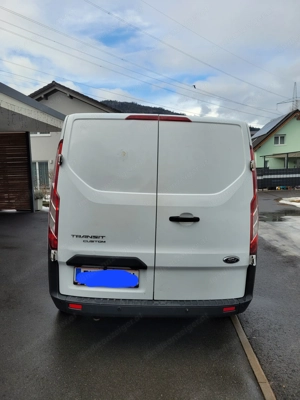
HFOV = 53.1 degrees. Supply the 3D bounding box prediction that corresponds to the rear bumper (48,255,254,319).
[{"bbox_3d":[0.031,0.694,2.565,1.837,0.492,0.396,1,5,-2],"label":"rear bumper"}]

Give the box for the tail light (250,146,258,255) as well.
[{"bbox_3d":[0.904,0.000,2.579,0.152,0.919,0.213,1,5,-2],"label":"tail light"}]

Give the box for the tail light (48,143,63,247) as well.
[{"bbox_3d":[-0.810,-0.050,2.527,0.152,0.915,0.213,1,5,-2],"label":"tail light"}]

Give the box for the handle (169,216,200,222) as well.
[{"bbox_3d":[0.280,0.159,2.428,0.239,0.051,0.061,1,5,-2],"label":"handle"}]

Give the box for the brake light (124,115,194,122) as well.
[{"bbox_3d":[0.074,-0.681,2.521,0.558,0.055,0.061,1,5,-2],"label":"brake light"}]

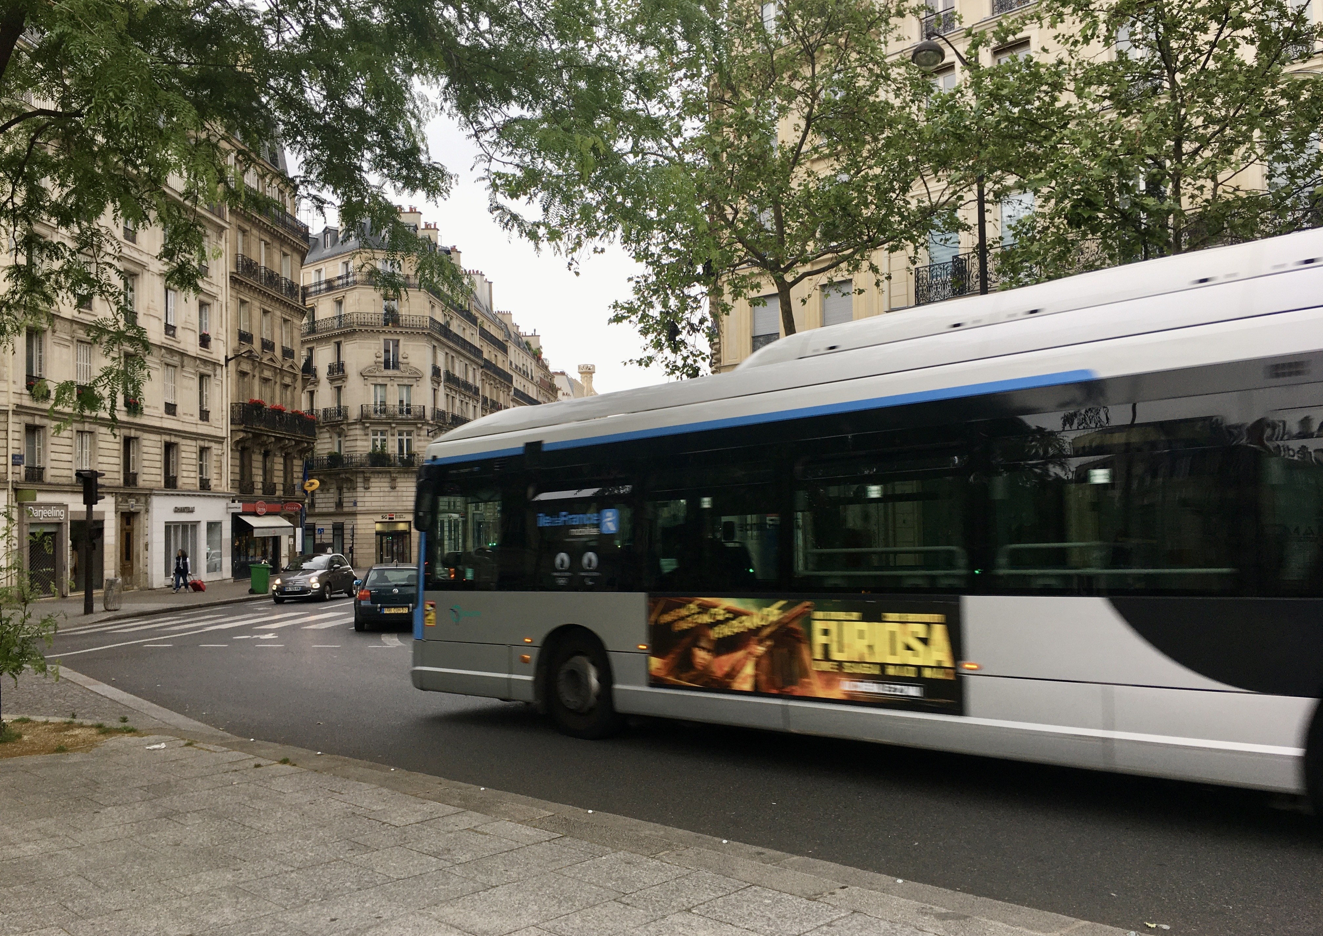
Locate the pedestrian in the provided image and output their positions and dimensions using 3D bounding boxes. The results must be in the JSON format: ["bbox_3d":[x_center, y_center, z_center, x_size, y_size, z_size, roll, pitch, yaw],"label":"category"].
[{"bbox_3d":[-18.186,3.898,41.933,0.580,1.670,0.420,-1,-2,9],"label":"pedestrian"}]

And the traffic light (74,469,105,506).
[{"bbox_3d":[-14.530,0.500,28.200,0.600,0.900,0.350,1,-3,-41],"label":"traffic light"}]

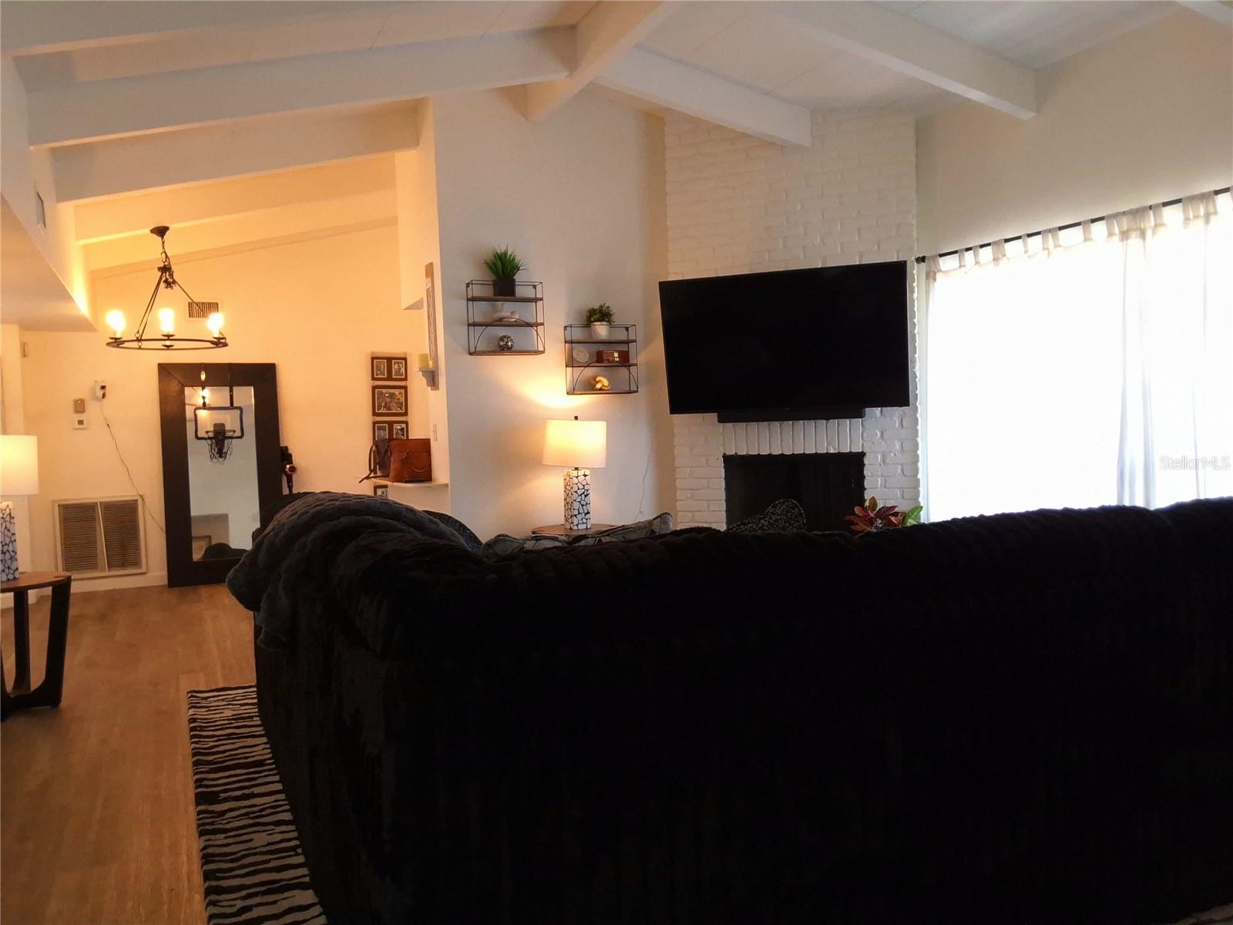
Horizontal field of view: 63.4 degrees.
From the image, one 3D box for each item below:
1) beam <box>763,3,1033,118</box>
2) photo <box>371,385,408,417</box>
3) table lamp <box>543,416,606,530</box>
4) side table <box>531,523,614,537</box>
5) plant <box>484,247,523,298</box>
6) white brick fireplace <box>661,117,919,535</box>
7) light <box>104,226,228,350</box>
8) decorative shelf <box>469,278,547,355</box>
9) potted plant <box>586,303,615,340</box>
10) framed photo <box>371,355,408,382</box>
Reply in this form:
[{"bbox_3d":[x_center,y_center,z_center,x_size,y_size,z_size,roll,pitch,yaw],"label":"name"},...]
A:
[{"bbox_3d":[1.268,-2.025,4.755,1.957,0.228,0.090,9,-2,-24],"label":"beam"},{"bbox_3d":[-1.947,-0.528,8.603,0.305,0.266,0.025,-3,3,-24],"label":"photo"},{"bbox_3d":[-0.235,0.062,5.934,0.370,0.669,0.360,-3,3,-24],"label":"table lamp"},{"bbox_3d":[-0.217,0.672,5.861,0.550,0.570,0.550,-3,3,-24],"label":"side table"},{"bbox_3d":[-0.673,-1.141,5.980,0.230,0.298,0.200,-3,3,-24],"label":"plant"},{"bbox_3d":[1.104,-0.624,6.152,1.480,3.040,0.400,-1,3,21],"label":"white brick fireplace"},{"bbox_3d":[-3.160,-1.221,6.966,0.781,0.838,0.781,-3,3,-24],"label":"light"},{"bbox_3d":[-0.645,-0.842,5.840,0.425,0.410,0.130,-3,3,-24],"label":"decorative shelf"},{"bbox_3d":[-0.098,-0.857,6.066,0.175,0.222,0.165,-2,3,0],"label":"potted plant"},{"bbox_3d":[-2.042,-0.841,8.989,0.320,0.213,0.025,-3,3,-24],"label":"framed photo"}]

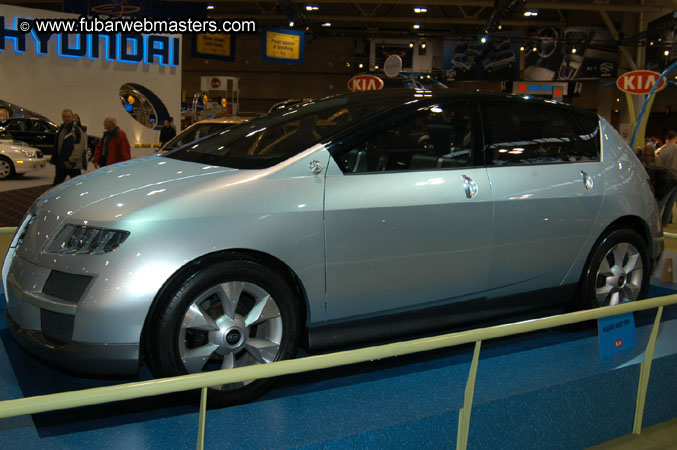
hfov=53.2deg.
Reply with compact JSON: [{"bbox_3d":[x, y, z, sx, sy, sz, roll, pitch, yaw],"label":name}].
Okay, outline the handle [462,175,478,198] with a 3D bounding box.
[{"bbox_3d":[0.723,-0.211,3.704,0.100,0.125,0.050,-3,9,-32],"label":"handle"}]

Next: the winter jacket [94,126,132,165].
[{"bbox_3d":[-4.128,-1.382,12.300,0.420,0.820,0.580,-4,9,-38],"label":"winter jacket"}]

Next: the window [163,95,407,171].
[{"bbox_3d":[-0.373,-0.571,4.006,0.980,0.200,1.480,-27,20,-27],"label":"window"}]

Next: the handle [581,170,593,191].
[{"bbox_3d":[1.551,-0.278,4.231,0.100,0.120,0.050,-3,9,-32],"label":"handle"}]

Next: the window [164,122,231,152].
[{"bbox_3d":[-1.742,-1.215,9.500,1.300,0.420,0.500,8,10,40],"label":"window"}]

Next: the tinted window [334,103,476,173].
[{"bbox_3d":[0.345,-0.461,3.547,0.980,0.400,0.080,-3,-12,-32],"label":"tinted window"}]

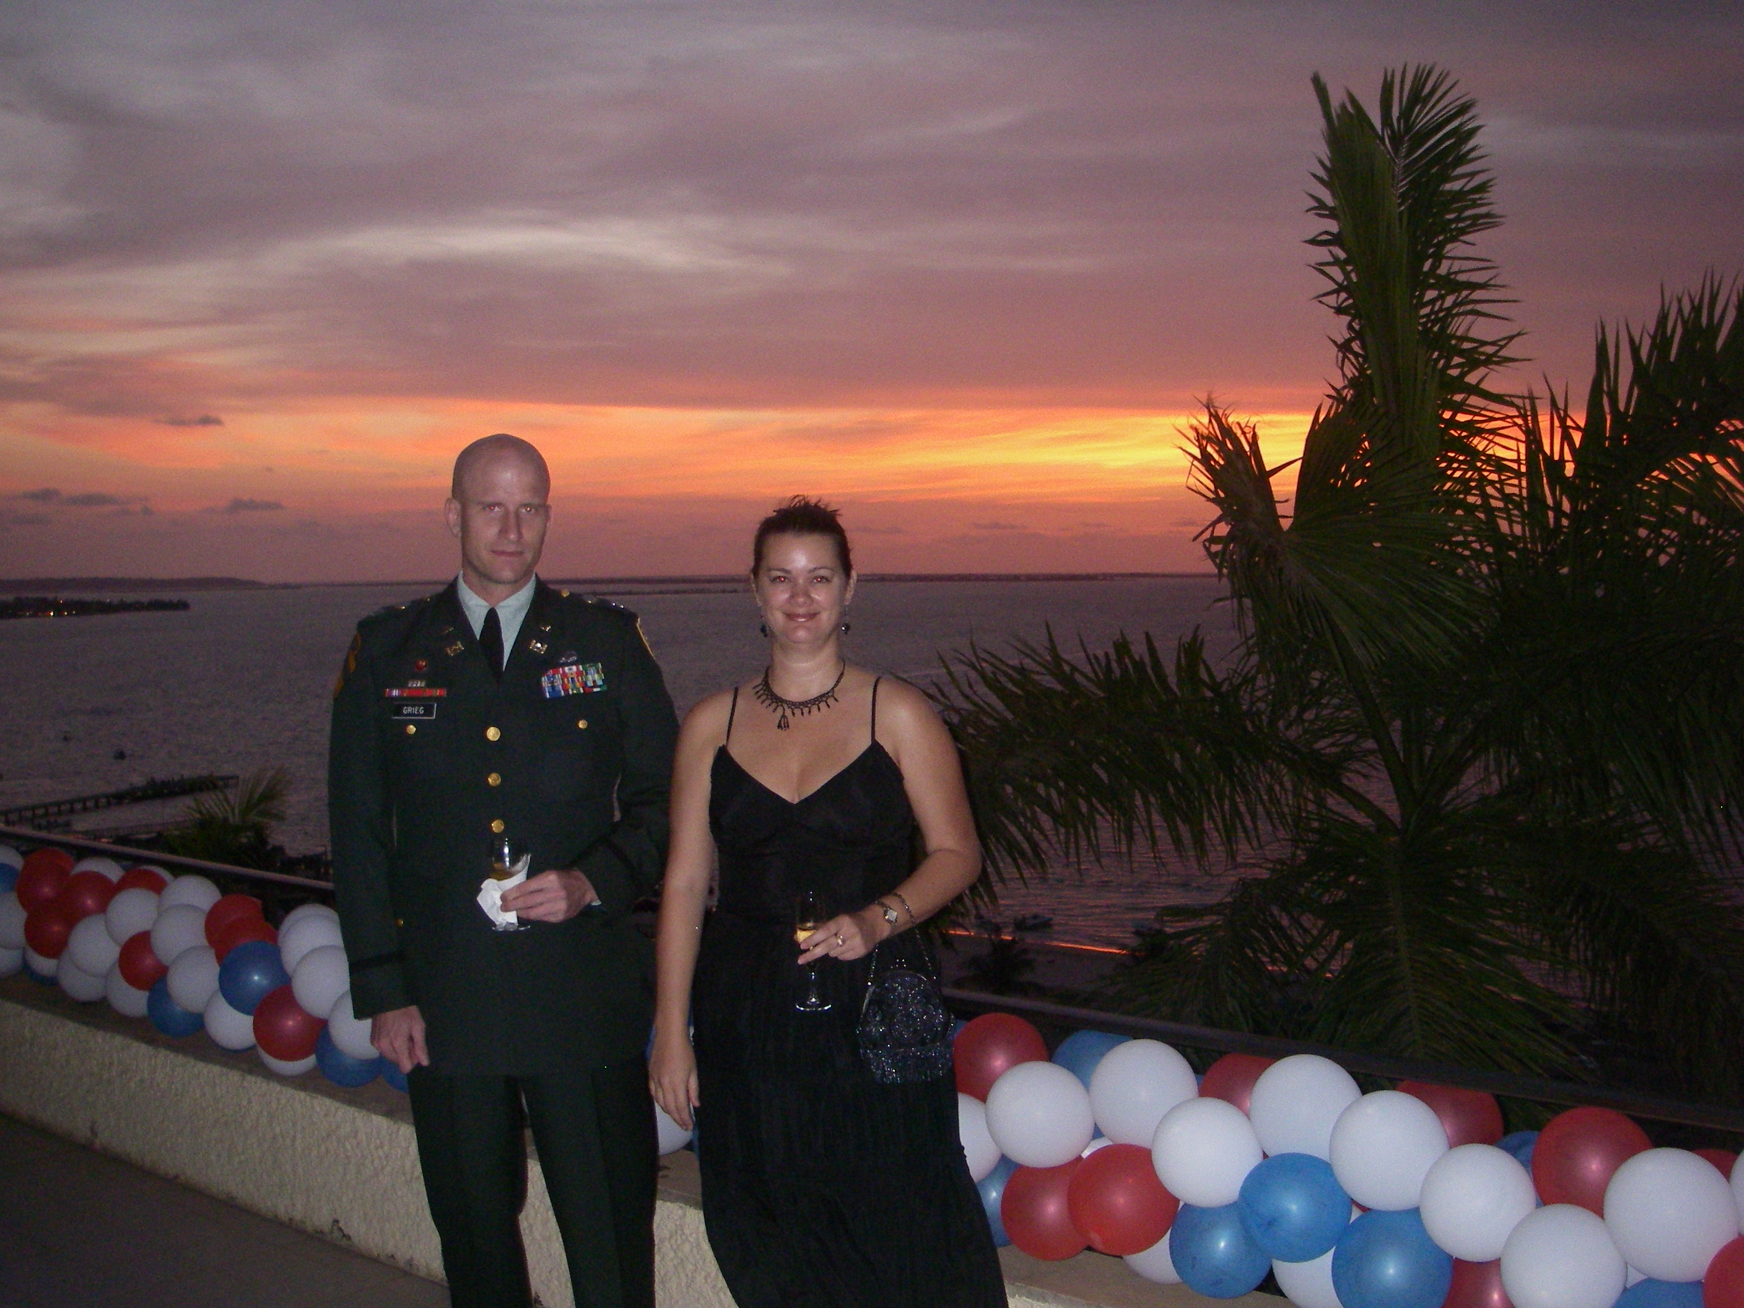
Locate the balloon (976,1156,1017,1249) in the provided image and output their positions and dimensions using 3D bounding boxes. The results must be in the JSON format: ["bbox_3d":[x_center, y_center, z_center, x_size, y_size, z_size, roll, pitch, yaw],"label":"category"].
[{"bbox_3d":[0.224,0.996,3.520,0.190,0.198,0.190,-1,2,0],"label":"balloon"}]

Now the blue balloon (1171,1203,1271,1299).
[{"bbox_3d":[0.603,1.020,3.290,0.180,0.188,0.180,-1,2,0],"label":"blue balloon"}]

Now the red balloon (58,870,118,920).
[{"bbox_3d":[-2.259,0.712,5.515,0.171,0.178,0.175,1,3,41],"label":"red balloon"}]

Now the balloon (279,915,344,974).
[{"bbox_3d":[-1.443,0.769,4.970,0.182,0.189,0.182,-1,2,0],"label":"balloon"}]

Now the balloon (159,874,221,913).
[{"bbox_3d":[-1.926,0.714,5.411,0.178,0.181,0.181,1,3,41],"label":"balloon"}]

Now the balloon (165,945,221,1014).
[{"bbox_3d":[-1.816,0.883,5.180,0.182,0.190,0.182,-1,2,0],"label":"balloon"}]

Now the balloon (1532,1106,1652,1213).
[{"bbox_3d":[1.104,0.787,2.930,0.187,0.194,0.187,-1,2,0],"label":"balloon"}]

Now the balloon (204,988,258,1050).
[{"bbox_3d":[-1.731,0.991,5.204,0.174,0.178,0.178,1,3,41],"label":"balloon"}]

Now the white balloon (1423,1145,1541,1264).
[{"bbox_3d":[0.866,0.783,2.732,0.167,0.174,0.171,1,3,41],"label":"white balloon"}]

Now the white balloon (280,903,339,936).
[{"bbox_3d":[-1.397,0.718,4.804,0.178,0.185,0.181,1,3,41],"label":"white balloon"}]

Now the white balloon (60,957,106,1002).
[{"bbox_3d":[-2.336,0.950,5.694,0.169,0.175,0.172,1,3,41],"label":"white balloon"}]

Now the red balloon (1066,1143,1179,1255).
[{"bbox_3d":[0.430,0.929,3.260,0.190,0.198,0.190,-1,2,0],"label":"red balloon"}]

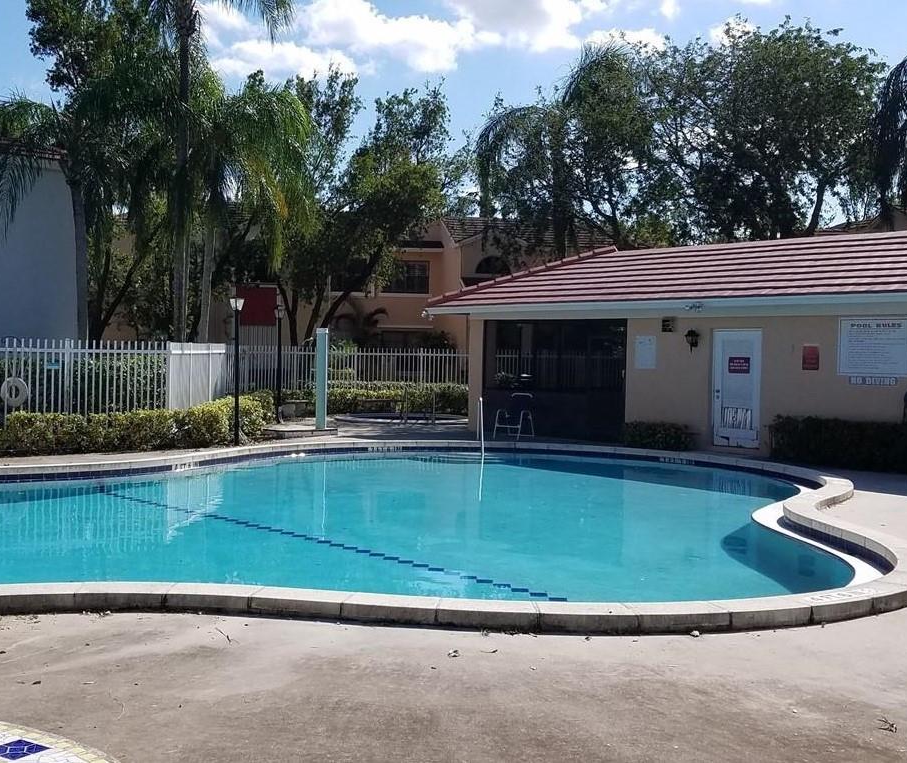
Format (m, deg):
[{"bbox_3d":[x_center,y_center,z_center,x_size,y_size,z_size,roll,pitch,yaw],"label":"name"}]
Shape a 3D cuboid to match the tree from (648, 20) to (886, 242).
[{"bbox_3d":[8.874,-4.614,21.800,6.800,11.490,6.500,1,1,0],"label":"tree"}]

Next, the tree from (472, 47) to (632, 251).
[{"bbox_3d":[3.204,-4.843,24.000,5.000,11.610,5.000,1,1,0],"label":"tree"}]

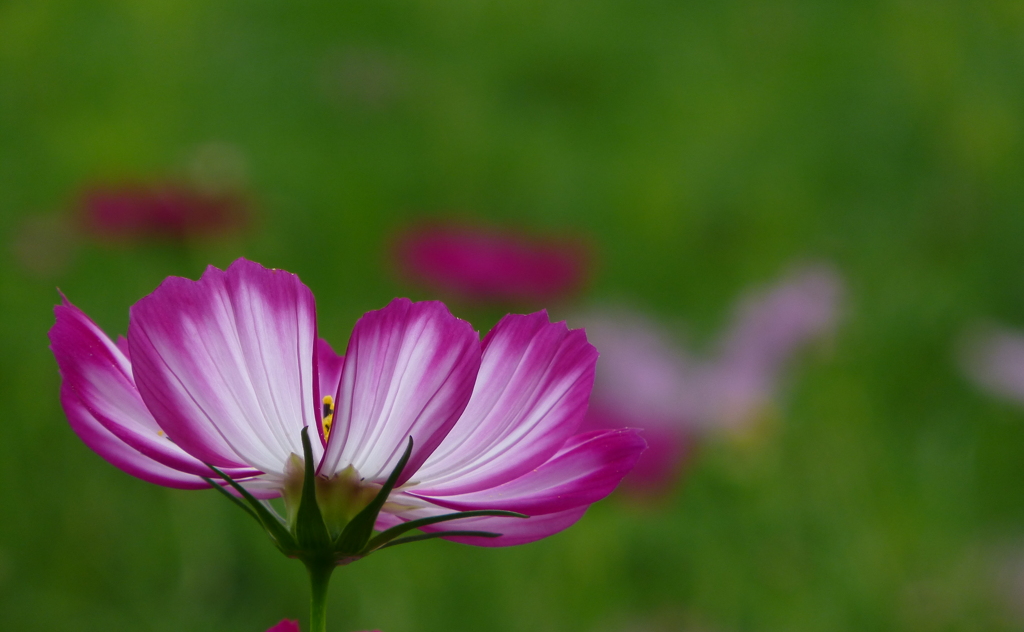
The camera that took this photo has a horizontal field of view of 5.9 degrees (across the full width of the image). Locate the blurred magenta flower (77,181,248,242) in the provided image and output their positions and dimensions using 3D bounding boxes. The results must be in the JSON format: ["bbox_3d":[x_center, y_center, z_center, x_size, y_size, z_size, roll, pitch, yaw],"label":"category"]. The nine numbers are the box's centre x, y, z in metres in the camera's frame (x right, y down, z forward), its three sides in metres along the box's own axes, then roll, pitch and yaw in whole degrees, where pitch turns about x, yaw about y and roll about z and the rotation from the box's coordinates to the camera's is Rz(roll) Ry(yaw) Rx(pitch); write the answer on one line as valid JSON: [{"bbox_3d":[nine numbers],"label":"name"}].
[{"bbox_3d":[-0.141,-0.042,4.000,0.068,0.020,0.068,2,7,0],"label":"blurred magenta flower"}]

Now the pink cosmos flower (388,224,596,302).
[{"bbox_3d":[-0.008,-0.019,3.550,0.068,0.022,0.068,7,8,0],"label":"pink cosmos flower"}]

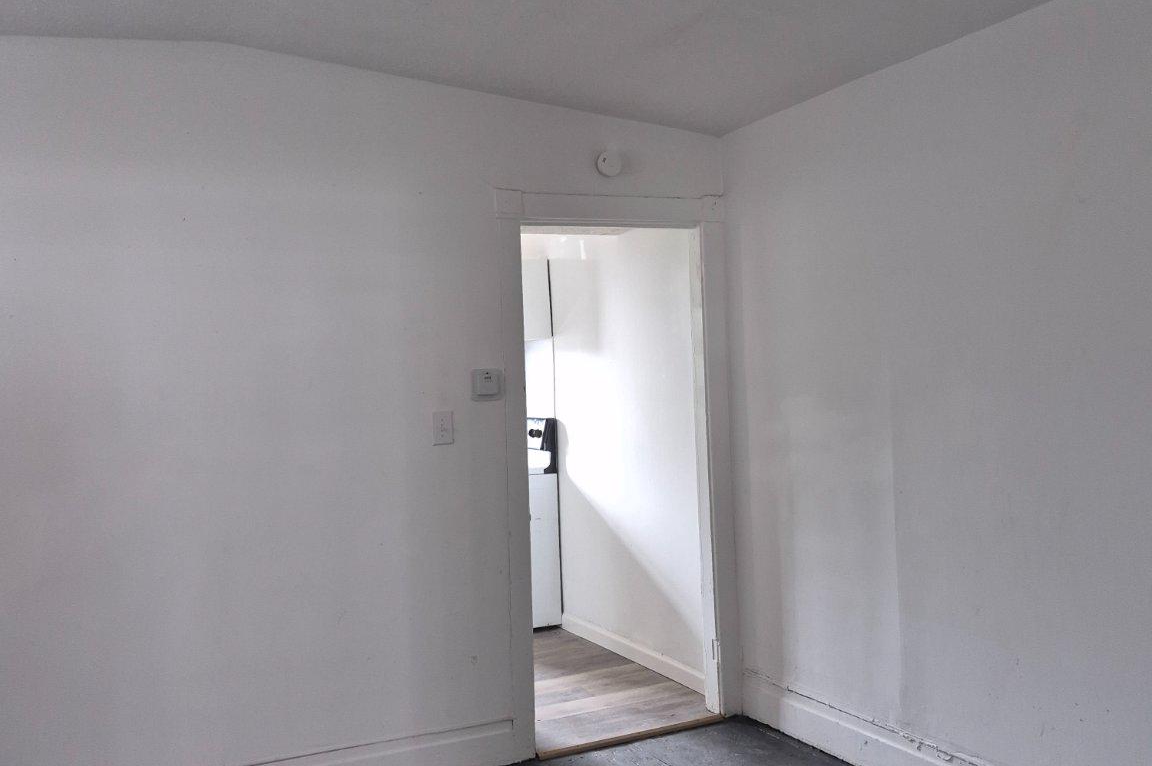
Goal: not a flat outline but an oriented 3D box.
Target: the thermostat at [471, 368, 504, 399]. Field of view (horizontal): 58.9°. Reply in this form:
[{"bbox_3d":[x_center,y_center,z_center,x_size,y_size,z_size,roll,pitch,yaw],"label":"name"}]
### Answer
[{"bbox_3d":[-0.331,0.003,3.830,0.123,0.118,0.028,-2,0,-26],"label":"thermostat"}]

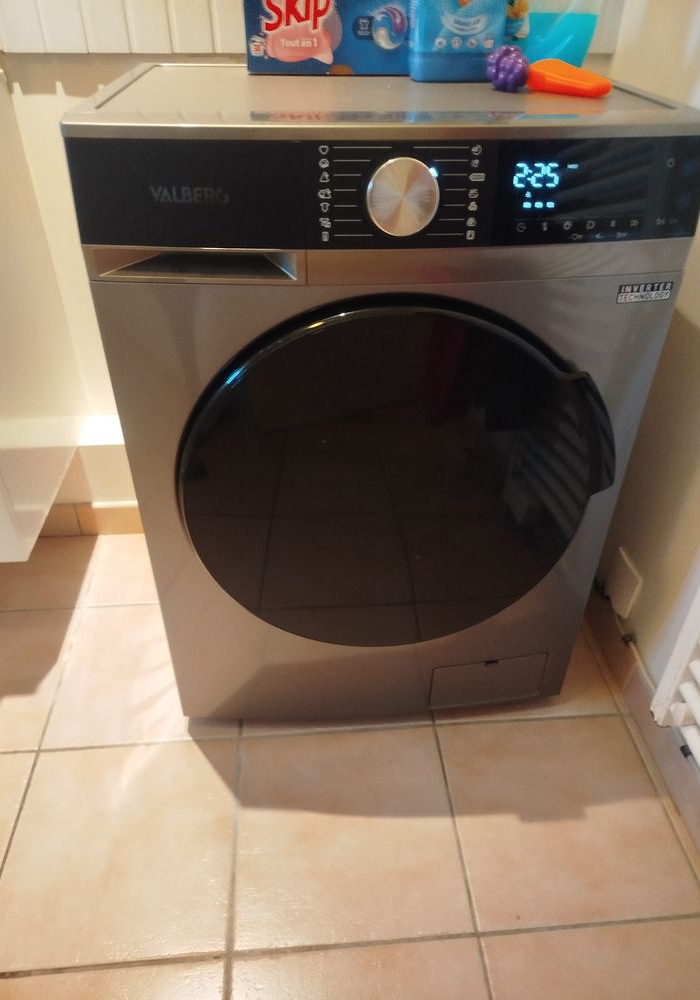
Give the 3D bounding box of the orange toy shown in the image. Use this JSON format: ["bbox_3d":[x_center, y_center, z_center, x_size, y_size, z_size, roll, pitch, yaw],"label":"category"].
[{"bbox_3d":[0.247,-0.470,0.771,0.097,0.033,0.045,19,40,24],"label":"orange toy"}]

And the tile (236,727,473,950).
[{"bbox_3d":[-0.006,0.457,0.972,0.302,0.012,0.302,-2,36,-4],"label":"tile"}]

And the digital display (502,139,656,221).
[{"bbox_3d":[0.212,-0.301,0.653,0.150,0.074,0.012,-2,36,-4],"label":"digital display"}]

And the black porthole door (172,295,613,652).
[{"bbox_3d":[0.054,-0.005,0.830,0.505,0.487,0.060,-2,36,-4],"label":"black porthole door"}]

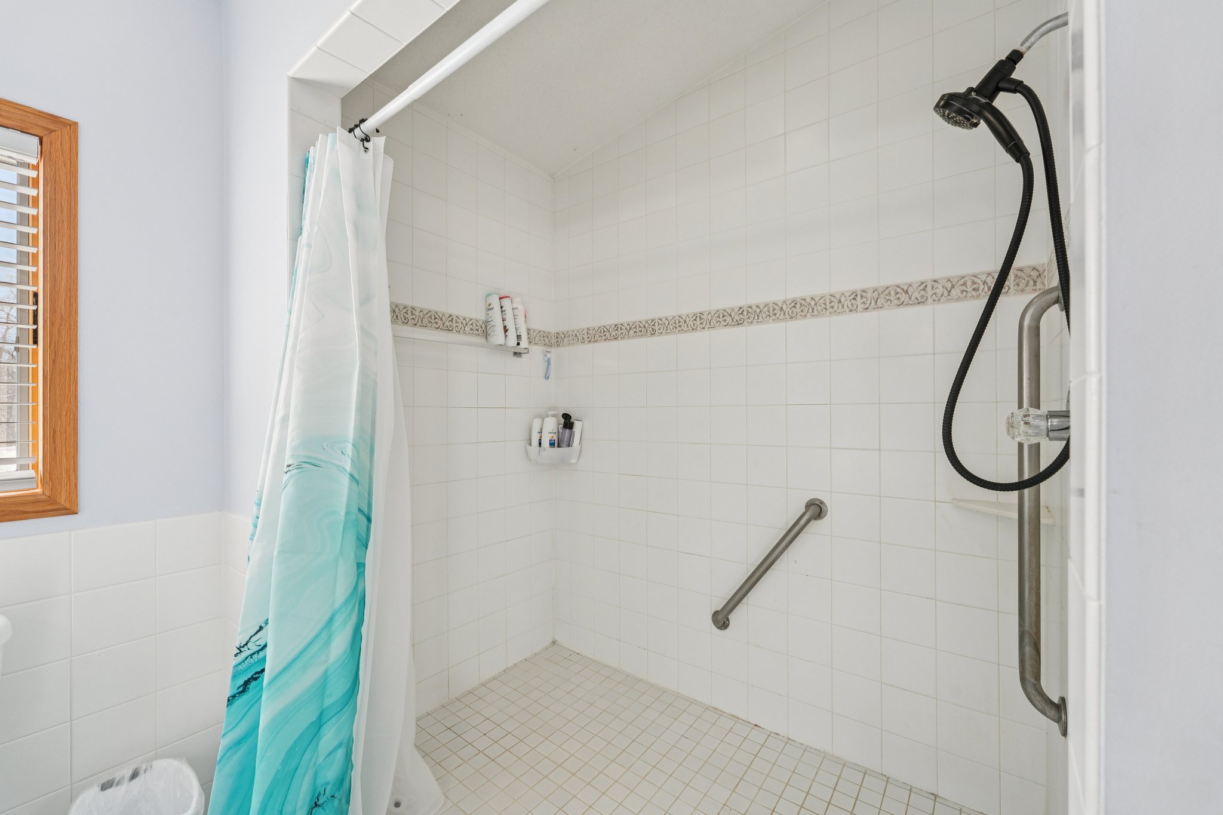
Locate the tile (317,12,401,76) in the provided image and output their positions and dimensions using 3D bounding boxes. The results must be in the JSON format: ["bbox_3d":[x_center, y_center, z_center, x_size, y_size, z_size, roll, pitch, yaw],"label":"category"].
[{"bbox_3d":[-0.545,-0.792,1.033,0.152,0.010,0.112,-1,0,36],"label":"tile"}]

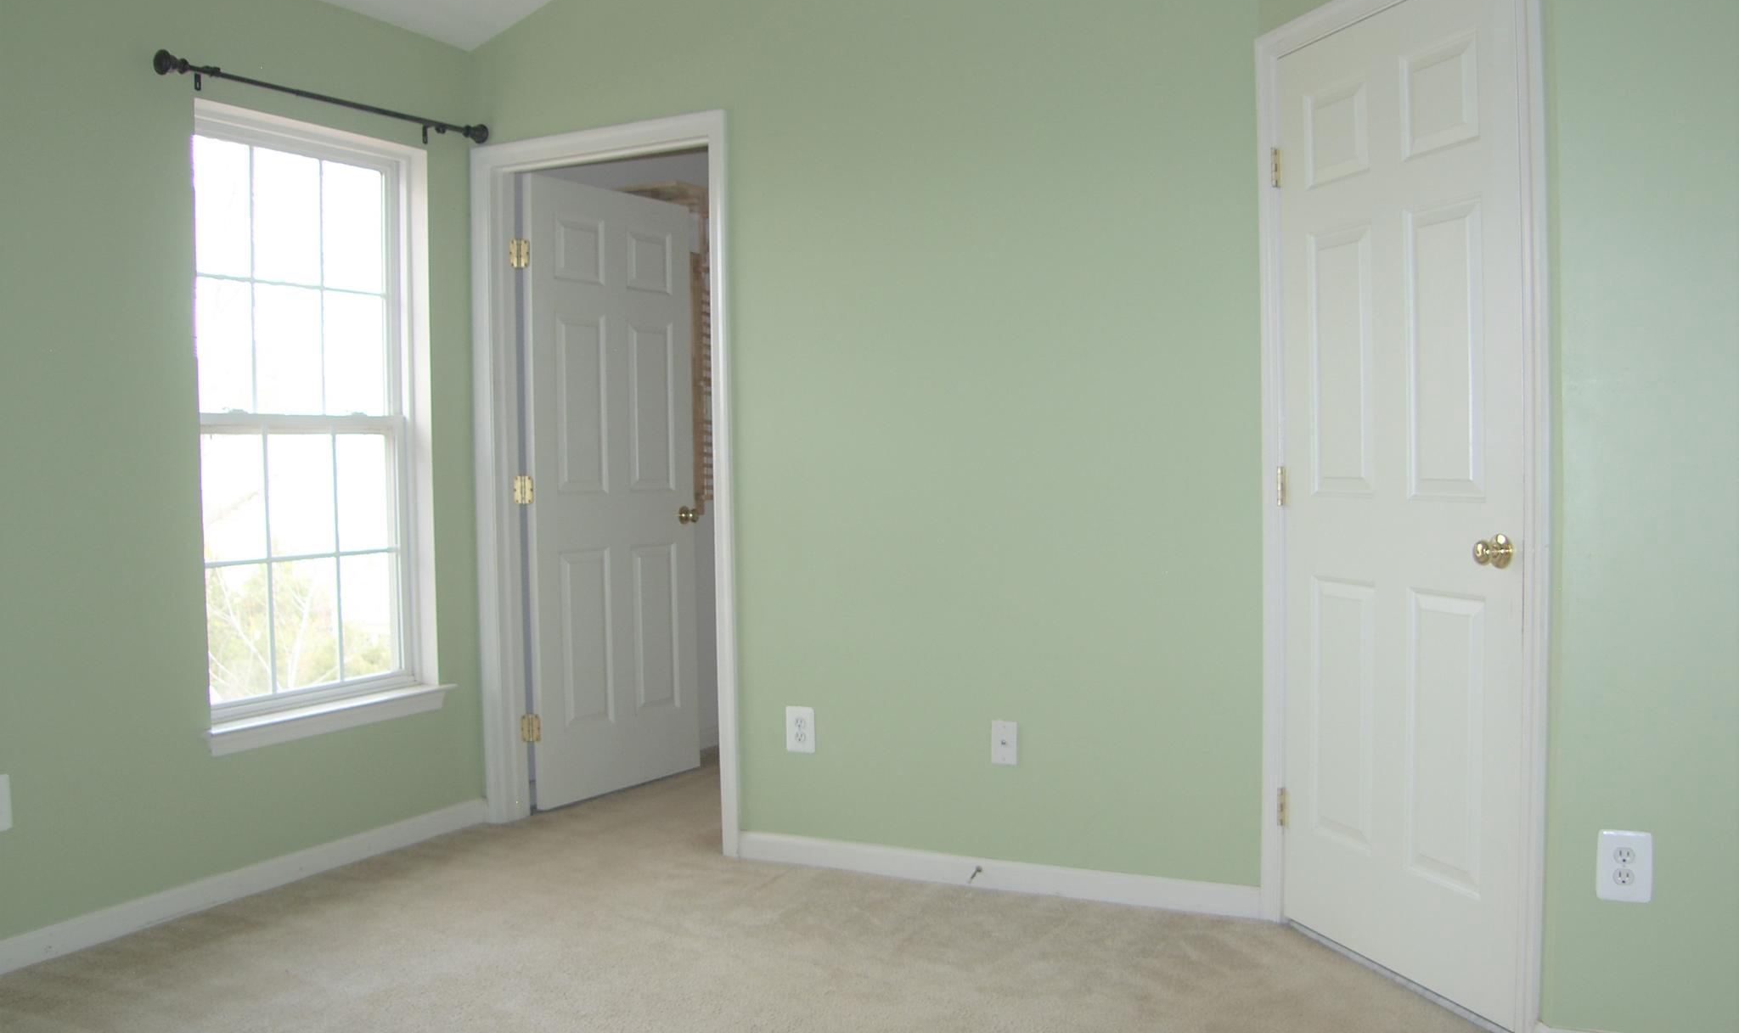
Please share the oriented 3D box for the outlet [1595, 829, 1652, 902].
[{"bbox_3d":[1.309,0.607,2.437,0.086,0.126,0.010,0,2,28],"label":"outlet"}]

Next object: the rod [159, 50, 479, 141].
[{"bbox_3d":[-1.462,-1.126,3.876,0.100,0.090,1.180,0,4,27],"label":"rod"}]

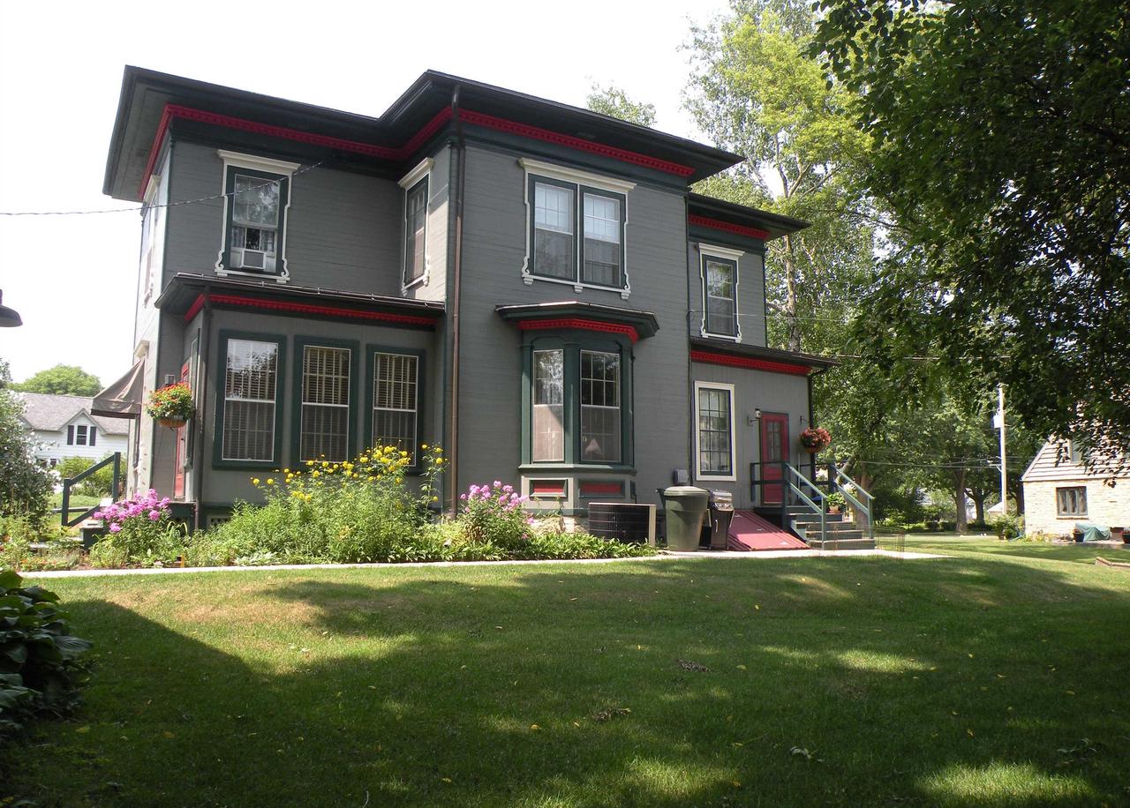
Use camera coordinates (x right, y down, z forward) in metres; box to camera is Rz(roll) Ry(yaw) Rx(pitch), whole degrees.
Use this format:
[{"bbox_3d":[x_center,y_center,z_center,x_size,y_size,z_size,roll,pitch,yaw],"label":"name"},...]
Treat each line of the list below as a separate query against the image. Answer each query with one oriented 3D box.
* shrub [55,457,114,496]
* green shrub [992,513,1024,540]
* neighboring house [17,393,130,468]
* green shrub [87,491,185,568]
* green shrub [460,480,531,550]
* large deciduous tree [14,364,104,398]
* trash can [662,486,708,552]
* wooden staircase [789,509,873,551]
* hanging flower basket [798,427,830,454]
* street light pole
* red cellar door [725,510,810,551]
[{"bbox_3d":[-20.648,3.140,38.000,2.700,1.750,2.200,4,-7,-28],"label":"shrub"},{"bbox_3d":[20.132,5.589,40.000,1.450,1.200,1.300,4,-8,-31],"label":"green shrub"},{"bbox_3d":[-34.251,3.099,59.750,11.000,7.200,8.000,5,-8,-35],"label":"neighboring house"},{"bbox_3d":[-5.908,1.715,12.100,1.250,1.030,1.000,4,-8,-31],"label":"green shrub"},{"bbox_3d":[-1.205,1.939,14.950,1.120,1.180,1.000,4,-8,-31],"label":"green shrub"},{"bbox_3d":[-51.878,2.840,90.000,10.500,13.600,10.500,4,-8,-31],"label":"large deciduous tree"},{"bbox_3d":[2.278,2.194,16.784,0.900,1.220,0.700,-2,-7,17],"label":"trash can"},{"bbox_3d":[5.257,2.506,17.756,1.530,0.840,1.060,4,-8,-31],"label":"wooden staircase"},{"bbox_3d":[5.692,0.835,20.079,0.700,0.600,0.700,0,-6,0],"label":"hanging flower basket"},{"bbox_3d":[28.785,3.515,58.000,0.500,9.600,0.500,4,-8,-31],"label":"street light pole"},{"bbox_3d":[3.891,2.594,18.204,1.700,0.750,1.750,4,-8,-31],"label":"red cellar door"}]

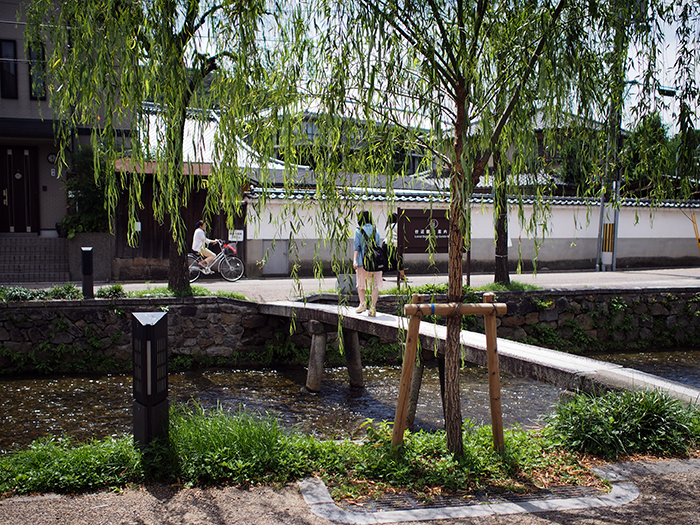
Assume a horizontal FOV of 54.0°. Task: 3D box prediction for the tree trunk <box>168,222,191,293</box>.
[{"bbox_3d":[-3.522,-0.093,14.200,0.430,1.468,0.430,0,2,0],"label":"tree trunk"}]

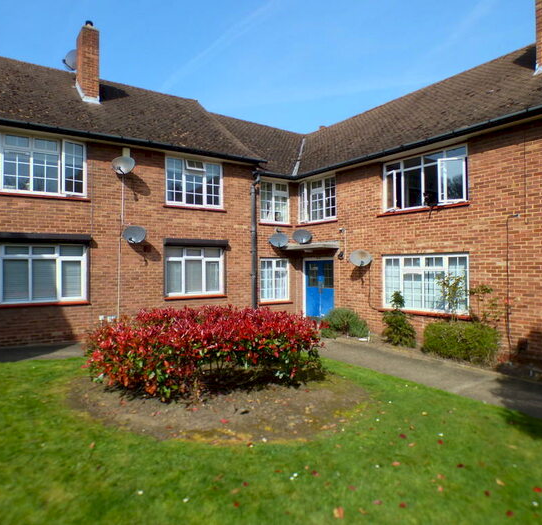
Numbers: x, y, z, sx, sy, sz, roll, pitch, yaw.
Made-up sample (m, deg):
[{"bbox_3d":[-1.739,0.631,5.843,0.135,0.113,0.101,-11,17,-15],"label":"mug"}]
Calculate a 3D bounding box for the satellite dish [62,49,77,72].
[{"bbox_3d":[-6.025,-6.209,12.400,0.660,0.640,0.450,-1,-1,6],"label":"satellite dish"}]

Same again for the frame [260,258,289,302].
[{"bbox_3d":[0.147,0.572,12.888,1.155,1.368,0.100,0,-1,-35],"label":"frame"}]

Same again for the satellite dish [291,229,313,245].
[{"bbox_3d":[1.019,-0.841,13.087,0.580,0.480,0.350,0,0,3],"label":"satellite dish"}]

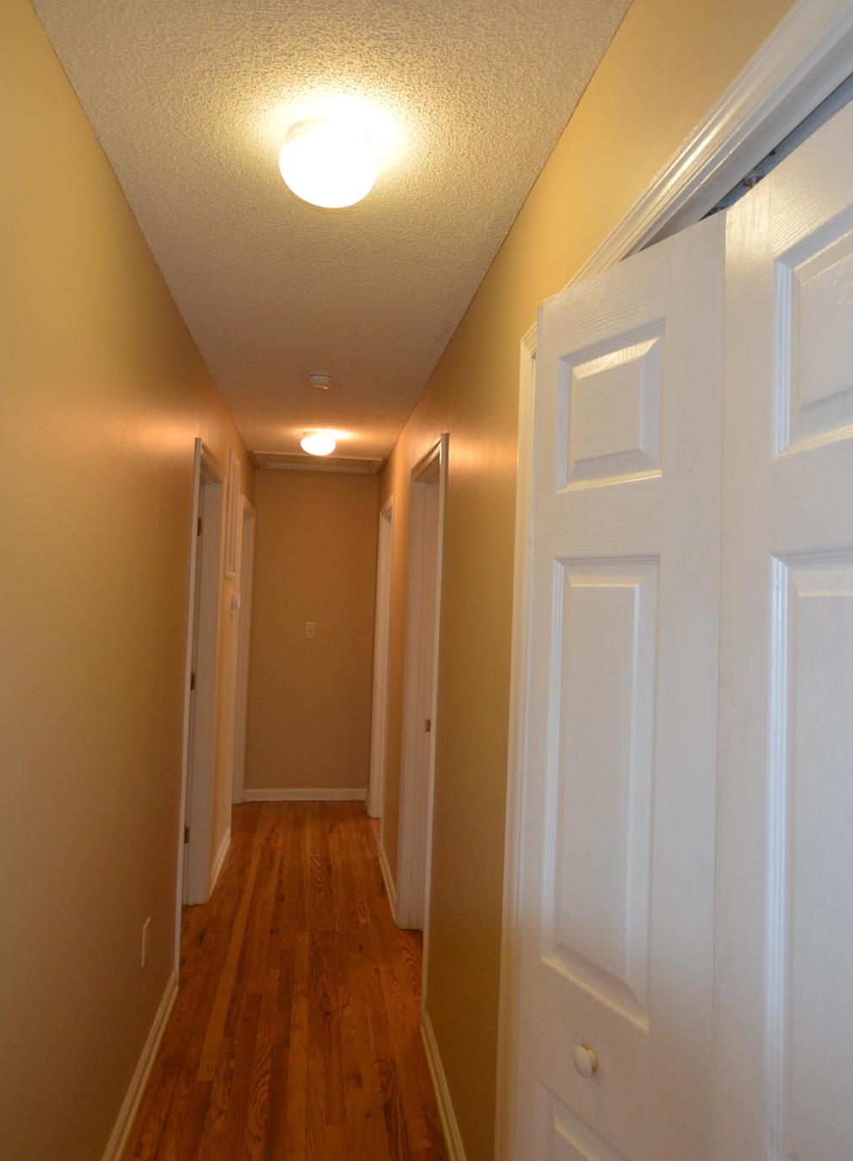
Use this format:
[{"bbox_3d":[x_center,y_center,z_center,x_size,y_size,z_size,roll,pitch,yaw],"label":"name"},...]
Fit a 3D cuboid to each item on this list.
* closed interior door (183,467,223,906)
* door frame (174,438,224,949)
[{"bbox_3d":[-1.029,0.533,3.159,0.045,2.010,0.713,2,-1,-9],"label":"closed interior door"},{"bbox_3d":[-1.024,0.501,3.165,0.125,2.084,0.832,2,-1,-9],"label":"door frame"}]

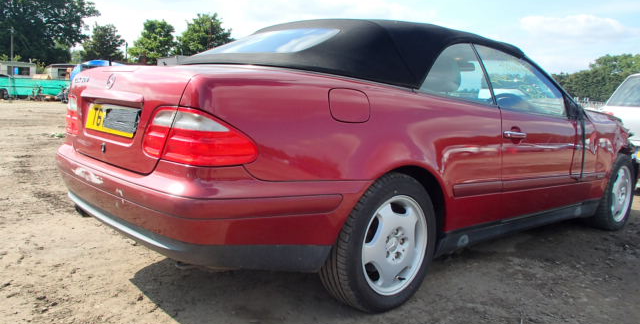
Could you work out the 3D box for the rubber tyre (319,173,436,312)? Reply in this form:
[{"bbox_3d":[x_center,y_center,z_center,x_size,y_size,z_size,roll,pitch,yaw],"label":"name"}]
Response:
[{"bbox_3d":[0.265,0.342,2.259,0.616,0.616,0.220,-3,9,-42],"label":"rubber tyre"}]

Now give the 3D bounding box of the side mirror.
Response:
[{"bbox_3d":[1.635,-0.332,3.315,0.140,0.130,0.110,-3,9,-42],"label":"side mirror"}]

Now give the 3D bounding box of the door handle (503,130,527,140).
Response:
[{"bbox_3d":[1.030,-0.141,2.754,0.235,0.042,0.045,-3,9,-42],"label":"door handle"}]

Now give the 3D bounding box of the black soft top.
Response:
[{"bbox_3d":[0.177,-0.621,3.030,1.940,0.425,1.400,-3,9,-42],"label":"black soft top"}]

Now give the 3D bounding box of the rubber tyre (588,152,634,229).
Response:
[{"bbox_3d":[2.263,0.240,4.056,0.616,0.616,0.215,-3,9,-42],"label":"rubber tyre"}]

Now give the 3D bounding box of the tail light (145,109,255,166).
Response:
[{"bbox_3d":[-0.428,-0.099,1.773,0.215,0.175,0.475,-3,9,-42],"label":"tail light"}]

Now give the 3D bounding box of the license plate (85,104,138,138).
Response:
[{"bbox_3d":[-0.868,-0.175,2.146,0.015,0.111,0.520,15,-3,-43],"label":"license plate"}]

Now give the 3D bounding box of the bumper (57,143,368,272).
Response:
[{"bbox_3d":[-0.700,0.124,2.349,0.770,0.410,1.700,-3,9,-42],"label":"bumper"}]

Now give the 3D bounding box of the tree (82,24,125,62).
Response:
[{"bbox_3d":[-23.216,-10.779,55.468,4.462,8.149,4.462,-3,9,-42],"label":"tree"}]

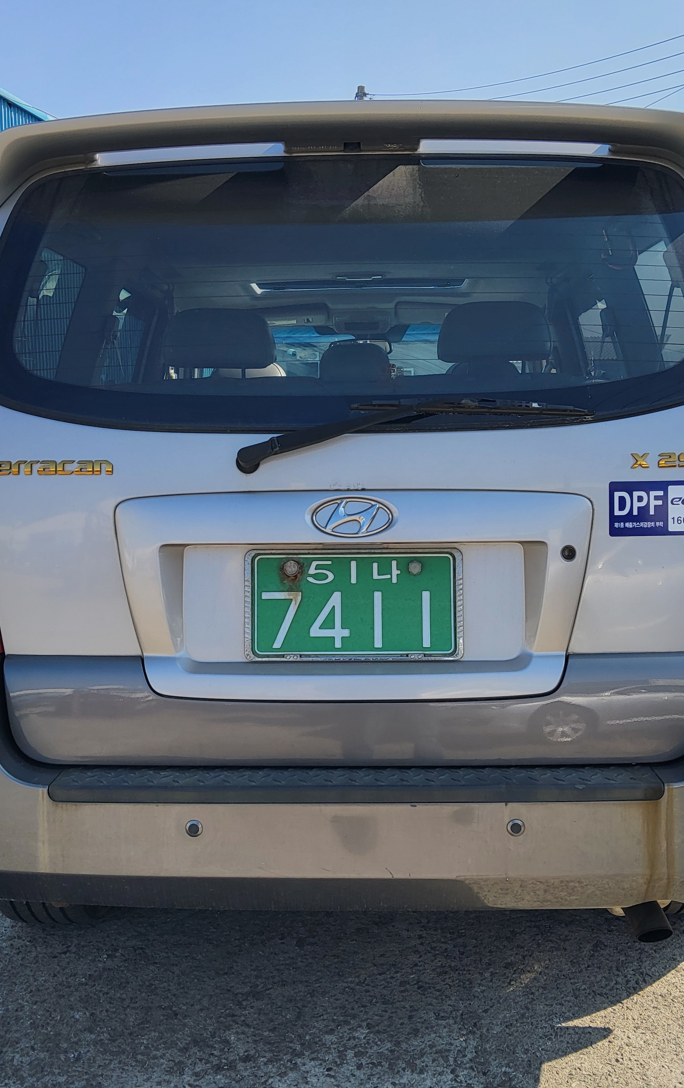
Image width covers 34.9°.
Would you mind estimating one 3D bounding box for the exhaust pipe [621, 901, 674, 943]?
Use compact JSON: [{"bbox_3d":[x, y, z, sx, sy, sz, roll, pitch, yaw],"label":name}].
[{"bbox_3d":[0.497,0.596,1.840,0.060,0.060,0.160,-2,35,-13],"label":"exhaust pipe"}]

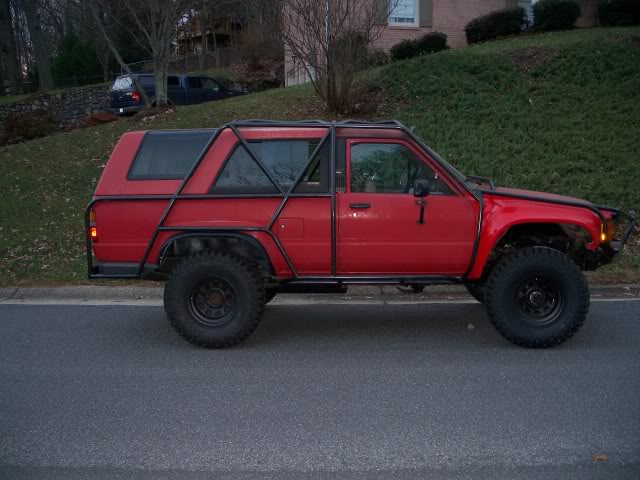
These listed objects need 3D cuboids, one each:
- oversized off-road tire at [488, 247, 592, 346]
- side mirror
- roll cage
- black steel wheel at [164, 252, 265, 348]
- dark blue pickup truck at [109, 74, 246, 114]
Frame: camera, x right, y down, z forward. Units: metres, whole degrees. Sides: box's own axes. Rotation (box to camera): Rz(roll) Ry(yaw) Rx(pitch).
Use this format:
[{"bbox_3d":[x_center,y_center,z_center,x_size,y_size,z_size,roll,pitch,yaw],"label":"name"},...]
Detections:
[{"bbox_3d":[1.766,0.466,5.585,0.815,0.815,0.290,-1,6,4],"label":"oversized off-road tire"},{"bbox_3d":[0.786,-0.400,5.346,0.105,0.155,0.170,2,7,26],"label":"side mirror"},{"bbox_3d":[0.375,-0.395,6.334,4.530,1.360,1.740,-1,6,4],"label":"roll cage"},{"bbox_3d":[-0.879,0.494,5.773,0.815,0.815,0.290,-1,6,4],"label":"black steel wheel"},{"bbox_3d":[-5.386,-5.488,26.985,1.950,1.840,5.450,4,12,39],"label":"dark blue pickup truck"}]

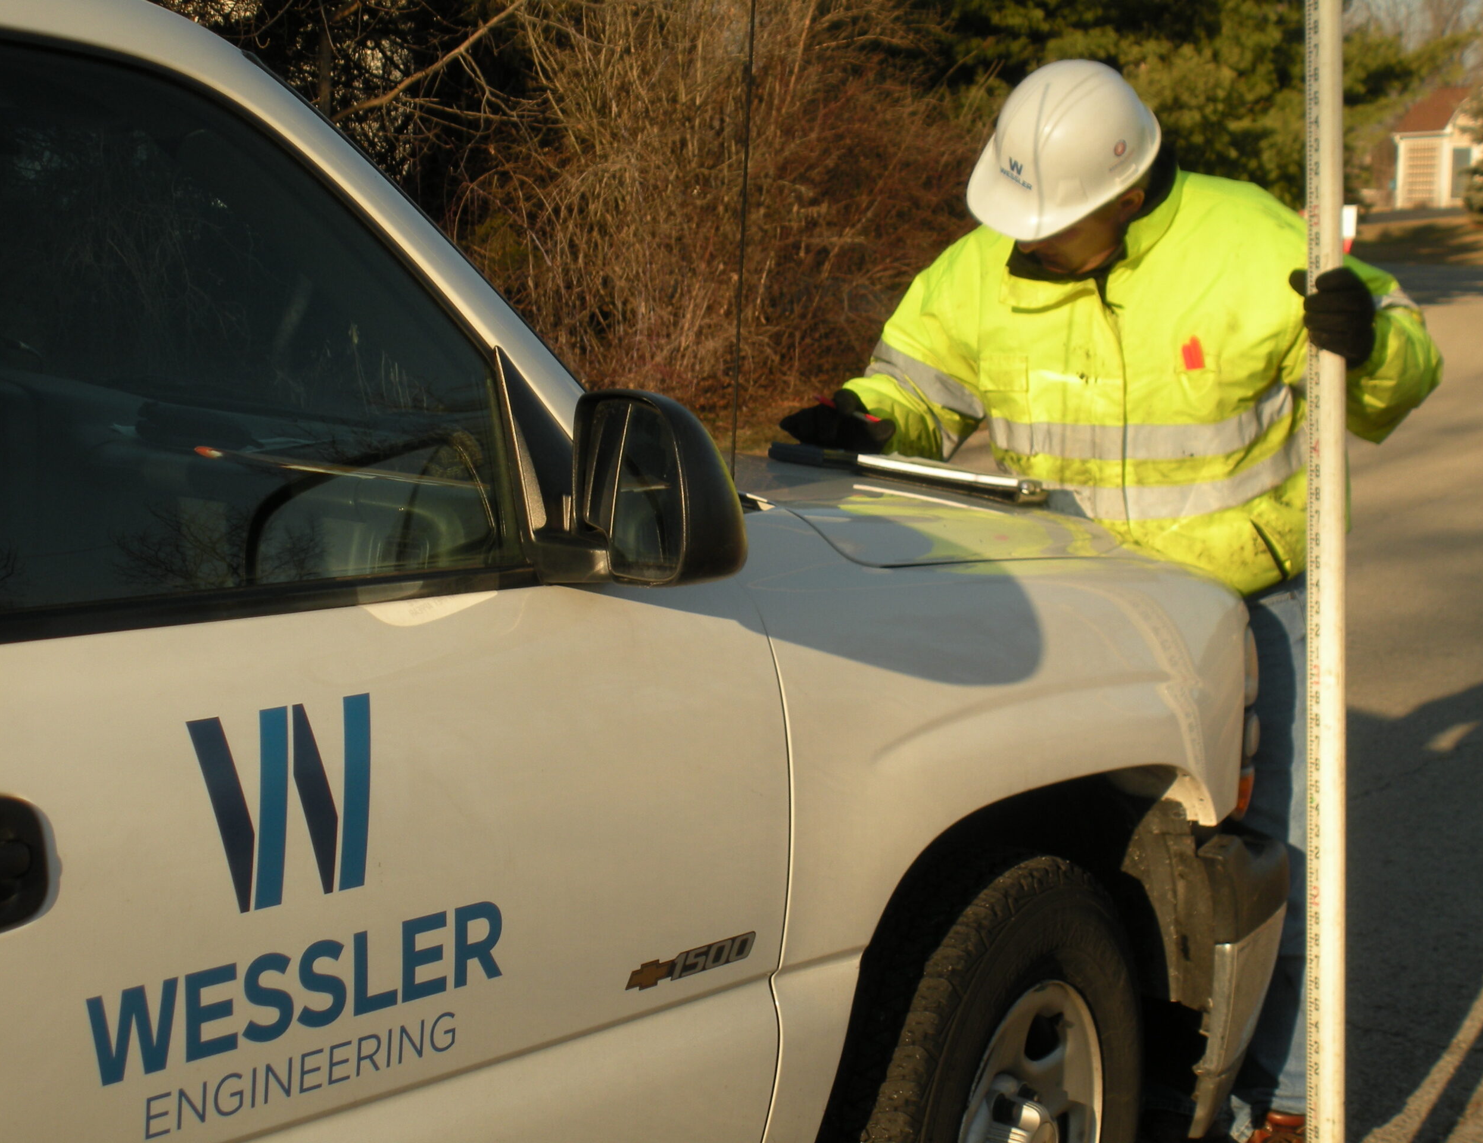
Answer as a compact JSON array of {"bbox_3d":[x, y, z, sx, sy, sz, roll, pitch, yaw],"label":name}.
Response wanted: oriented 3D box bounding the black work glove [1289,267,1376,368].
[{"bbox_3d":[0.786,-0.337,3.620,0.105,0.130,0.120,7,11,37],"label":"black work glove"}]

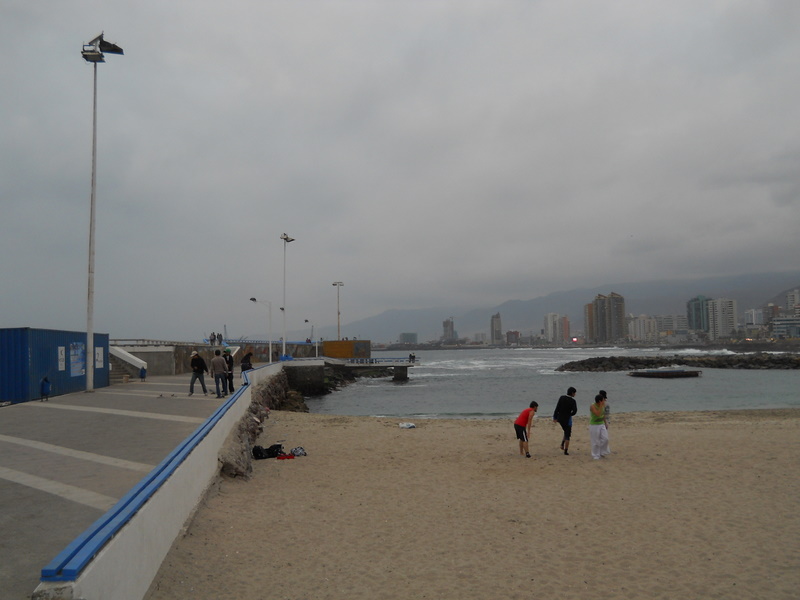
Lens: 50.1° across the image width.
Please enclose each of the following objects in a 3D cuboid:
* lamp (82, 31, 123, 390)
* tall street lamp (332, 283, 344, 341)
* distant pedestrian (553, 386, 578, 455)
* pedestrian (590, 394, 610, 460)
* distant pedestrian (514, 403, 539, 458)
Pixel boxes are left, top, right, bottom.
[{"bbox_3d":[-12.595,-3.812,36.252,1.550,15.333,1.350,1,-3,-11],"label":"lamp"},{"bbox_3d":[-11.807,3.269,165.058,2.200,13.327,1.300,0,-3,0],"label":"tall street lamp"},{"bbox_3d":[4.077,2.989,21.071,0.520,1.683,0.480,-2,-4,30],"label":"distant pedestrian"},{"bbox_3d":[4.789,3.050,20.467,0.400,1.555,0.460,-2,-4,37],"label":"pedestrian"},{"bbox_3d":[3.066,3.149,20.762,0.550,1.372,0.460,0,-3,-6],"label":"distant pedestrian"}]

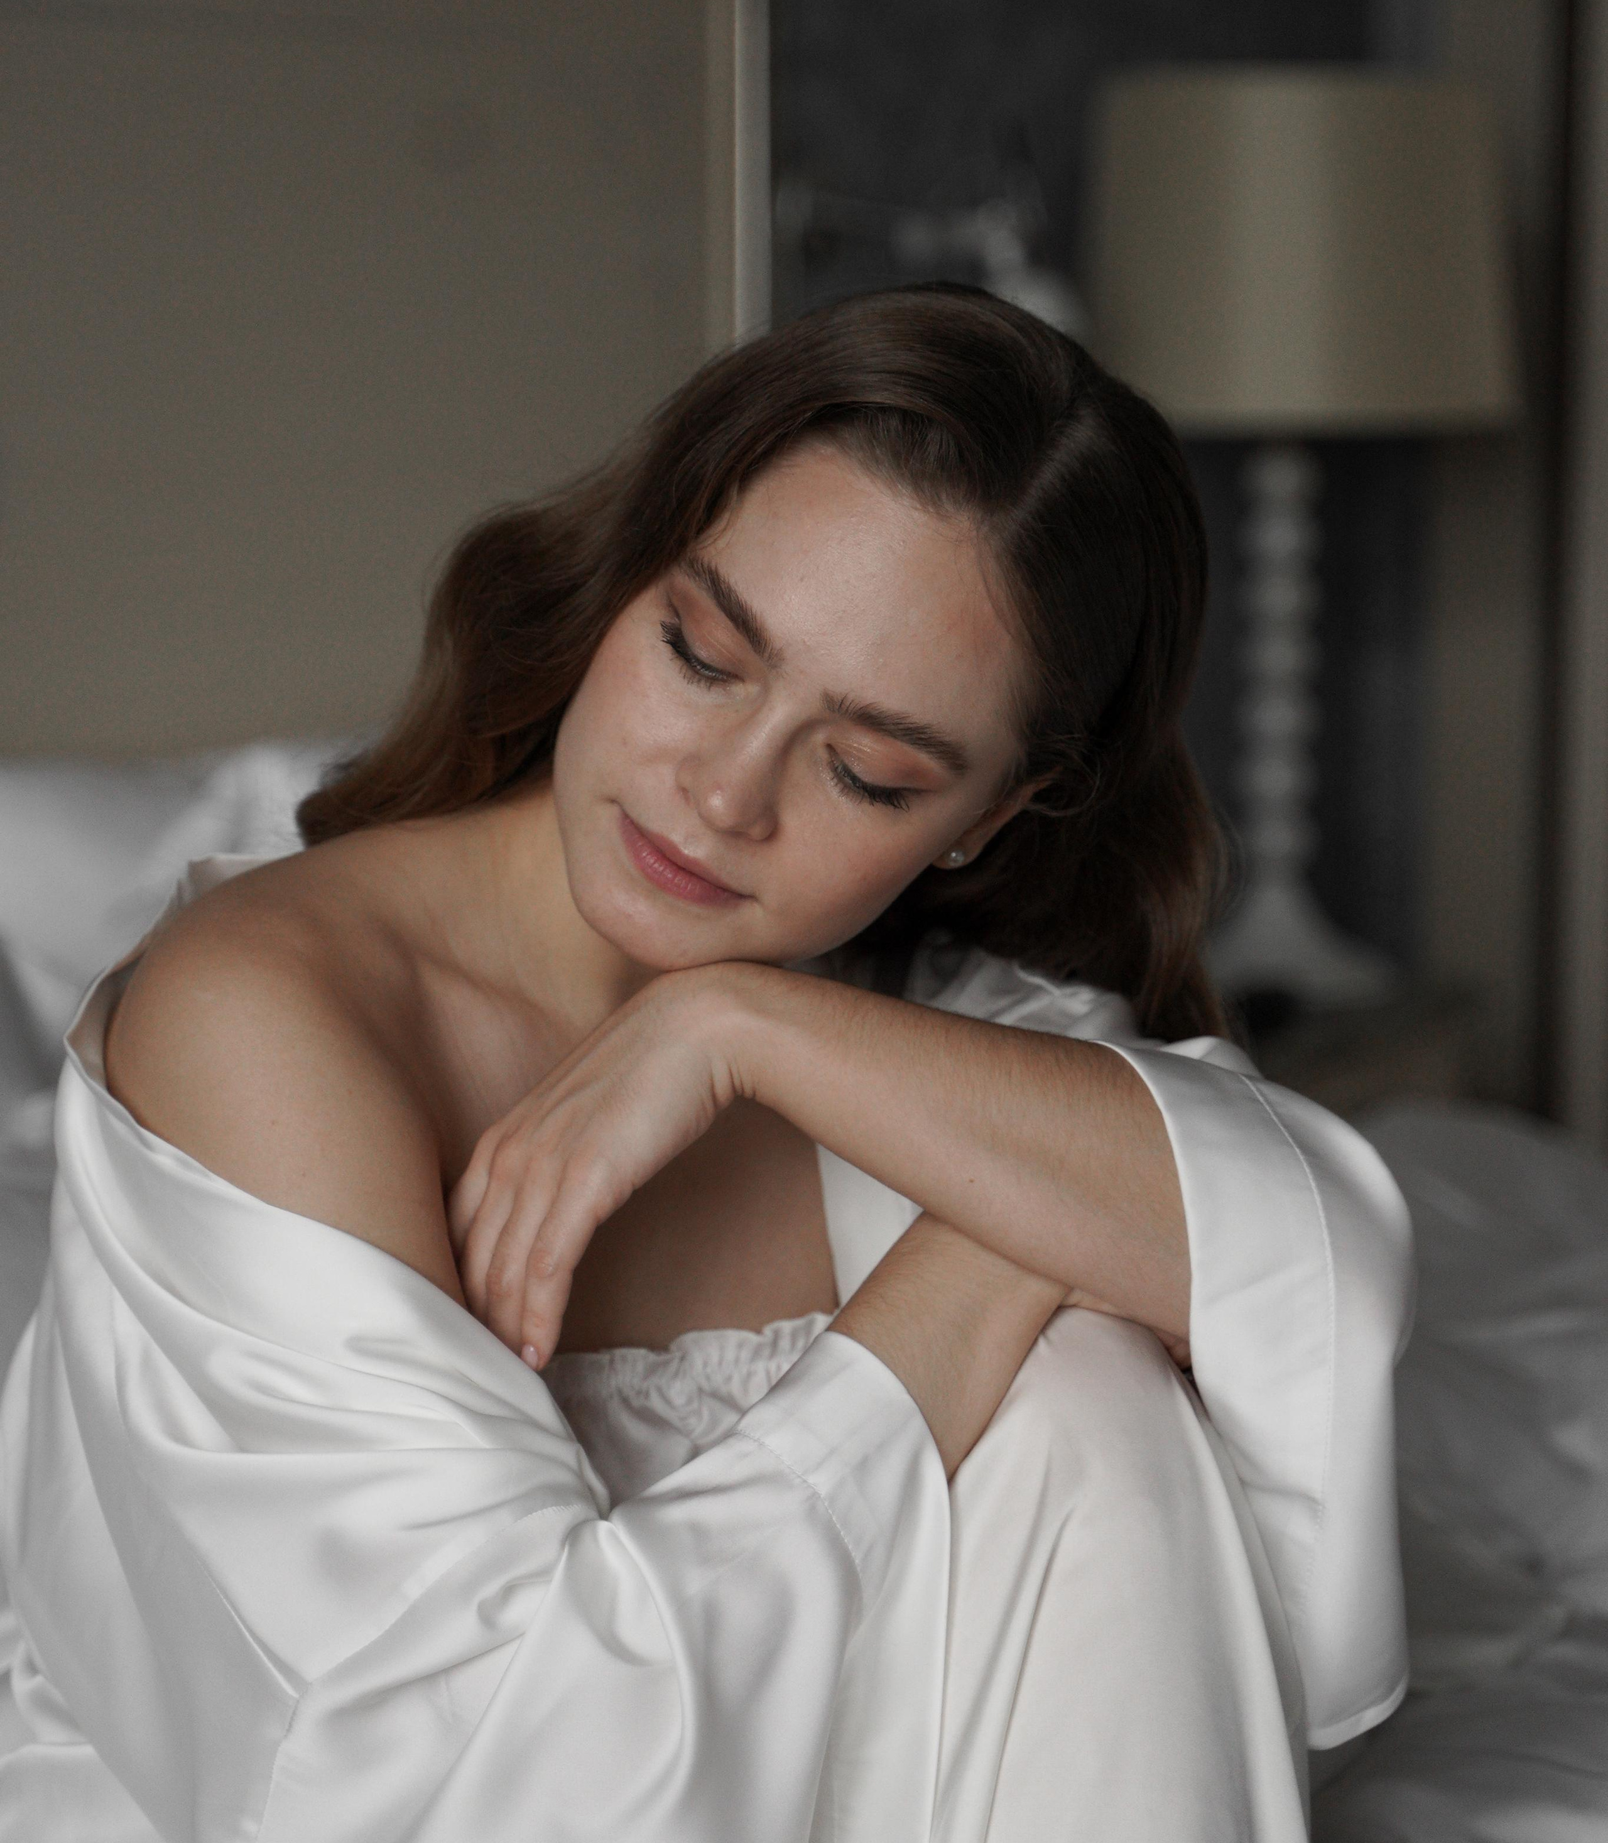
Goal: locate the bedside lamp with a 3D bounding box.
[{"bbox_3d":[0.364,-0.278,3.270,0.310,0.658,0.310,0,7,0],"label":"bedside lamp"}]

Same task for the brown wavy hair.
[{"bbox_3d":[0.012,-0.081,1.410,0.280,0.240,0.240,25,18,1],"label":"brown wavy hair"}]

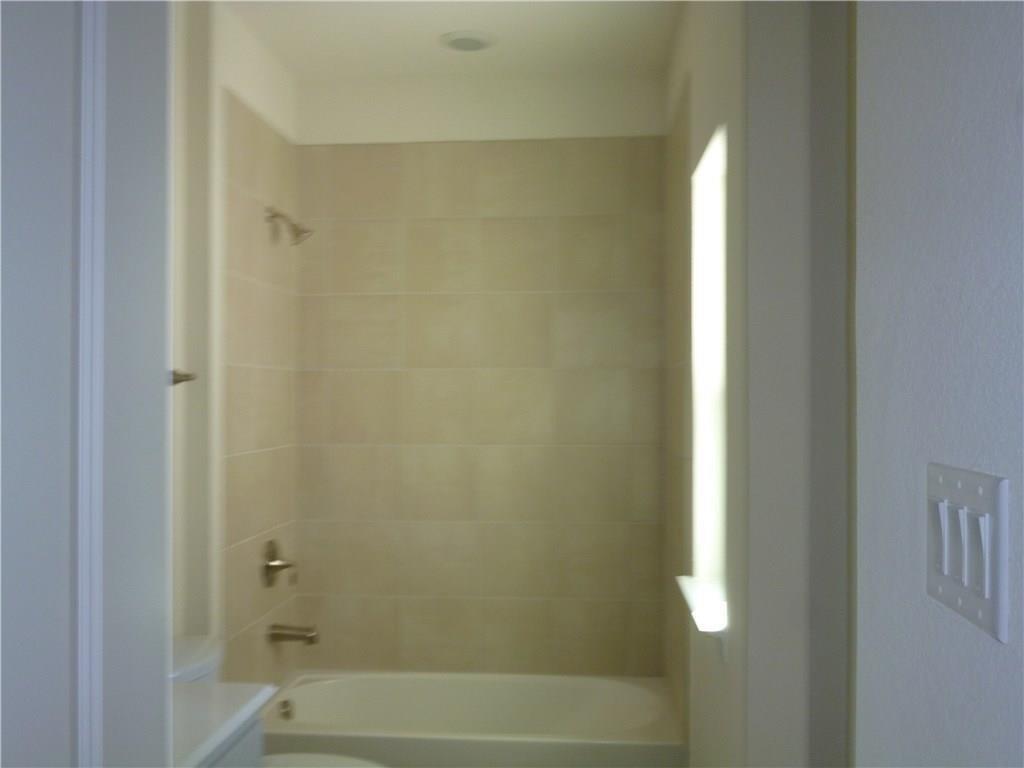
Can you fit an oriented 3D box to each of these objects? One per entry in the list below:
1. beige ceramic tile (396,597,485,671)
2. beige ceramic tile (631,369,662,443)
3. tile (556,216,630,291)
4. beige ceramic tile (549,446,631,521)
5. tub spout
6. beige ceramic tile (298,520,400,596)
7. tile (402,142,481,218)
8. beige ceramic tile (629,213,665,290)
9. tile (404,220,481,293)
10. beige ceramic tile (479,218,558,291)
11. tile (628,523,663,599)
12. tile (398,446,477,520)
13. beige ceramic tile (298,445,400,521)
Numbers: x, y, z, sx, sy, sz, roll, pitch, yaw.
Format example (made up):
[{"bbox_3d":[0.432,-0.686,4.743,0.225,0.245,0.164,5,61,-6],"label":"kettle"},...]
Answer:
[{"bbox_3d":[-0.291,1.008,3.821,0.346,0.294,0.010,0,0,5],"label":"beige ceramic tile"},{"bbox_3d":[0.535,0.093,3.755,0.130,0.293,0.010,0,0,5],"label":"beige ceramic tile"},{"bbox_3d":[0.325,-0.521,3.783,0.301,0.301,0.012,0,0,5],"label":"tile"},{"bbox_3d":[0.313,0.398,3.777,0.305,0.305,0.012,0,-1,5],"label":"beige ceramic tile"},{"bbox_3d":[-0.826,0.939,3.557,0.176,0.072,0.055,0,0,5],"label":"tub spout"},{"bbox_3d":[-0.660,0.709,3.846,0.421,0.303,0.010,0,-1,5],"label":"beige ceramic tile"},{"bbox_3d":[-0.286,-0.823,3.838,0.311,0.303,0.010,0,-1,5],"label":"tile"},{"bbox_3d":[0.534,-0.526,3.765,0.142,0.307,0.012,0,0,5],"label":"beige ceramic tile"},{"bbox_3d":[-0.281,-0.515,3.828,0.310,0.291,0.010,0,0,5],"label":"tile"},{"bbox_3d":[0.026,-0.518,3.802,0.314,0.293,0.010,0,0,5],"label":"beige ceramic tile"},{"bbox_3d":[0.533,0.699,3.752,0.141,0.301,0.010,0,0,5],"label":"tile"},{"bbox_3d":[-0.301,0.403,3.835,0.311,0.303,0.012,0,0,5],"label":"tile"},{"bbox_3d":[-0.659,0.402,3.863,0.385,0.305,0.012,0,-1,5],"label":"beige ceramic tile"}]

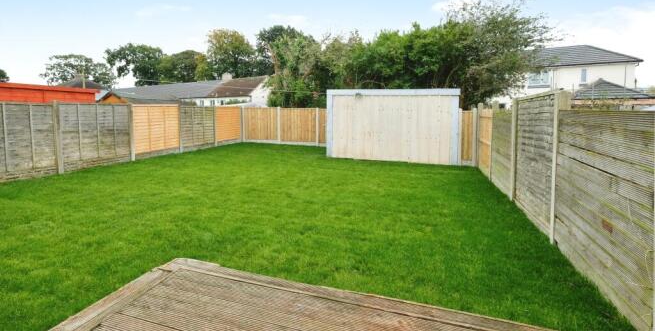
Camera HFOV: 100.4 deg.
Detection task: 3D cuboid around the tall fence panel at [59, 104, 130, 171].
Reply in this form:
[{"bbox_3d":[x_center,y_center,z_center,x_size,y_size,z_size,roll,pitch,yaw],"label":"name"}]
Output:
[{"bbox_3d":[-6.510,-0.858,7.812,0.060,1.740,1.850,5,12,18],"label":"tall fence panel"}]

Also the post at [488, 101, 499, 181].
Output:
[{"bbox_3d":[4.204,-0.552,6.914,0.100,1.950,0.100,5,12,18],"label":"post"}]

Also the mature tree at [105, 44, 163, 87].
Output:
[{"bbox_3d":[-26.864,-11.553,38.000,7.800,9.800,7.400,-5,9,-35],"label":"mature tree"}]

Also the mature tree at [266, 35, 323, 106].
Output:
[{"bbox_3d":[-2.051,-5.128,17.500,3.700,6.100,3.400,-1,8,-7],"label":"mature tree"}]

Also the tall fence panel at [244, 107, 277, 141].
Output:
[{"bbox_3d":[-3.357,-2.083,13.781,1.900,1.630,0.060,4,12,15],"label":"tall fence panel"}]

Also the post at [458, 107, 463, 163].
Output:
[{"bbox_3d":[4.379,-0.915,8.989,0.100,1.840,0.100,4,12,15],"label":"post"}]

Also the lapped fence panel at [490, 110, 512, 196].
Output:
[{"bbox_3d":[3.923,-0.317,6.089,0.060,1.750,1.750,5,12,18],"label":"lapped fence panel"}]

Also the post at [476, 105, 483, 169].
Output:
[{"bbox_3d":[4.802,-0.883,8.591,0.100,1.950,0.100,5,12,18],"label":"post"}]

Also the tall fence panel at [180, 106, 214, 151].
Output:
[{"bbox_3d":[-5.302,-1.585,11.386,0.060,1.680,1.850,5,12,18],"label":"tall fence panel"}]

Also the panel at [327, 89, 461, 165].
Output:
[{"bbox_3d":[2.163,-1.354,9.600,4.550,2.450,0.150,3,8,19],"label":"panel"}]

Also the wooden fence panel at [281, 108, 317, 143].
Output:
[{"bbox_3d":[-1.344,-1.895,13.100,1.920,1.720,0.080,4,8,27],"label":"wooden fence panel"}]

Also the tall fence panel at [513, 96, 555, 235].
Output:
[{"bbox_3d":[3.527,-0.138,4.720,0.070,1.950,1.800,3,8,20],"label":"tall fence panel"}]

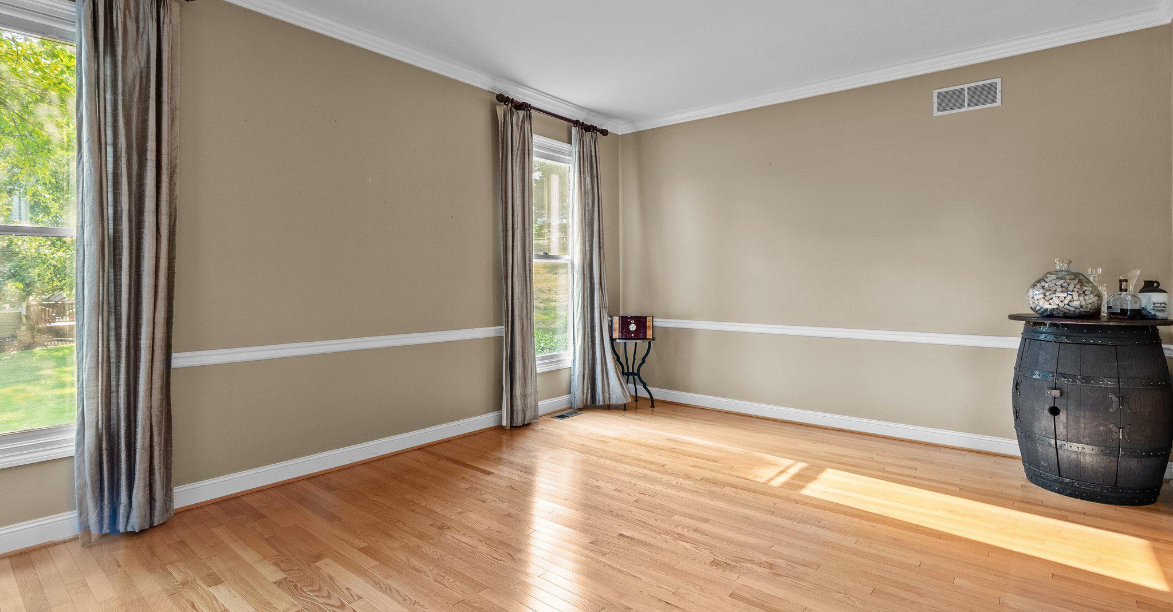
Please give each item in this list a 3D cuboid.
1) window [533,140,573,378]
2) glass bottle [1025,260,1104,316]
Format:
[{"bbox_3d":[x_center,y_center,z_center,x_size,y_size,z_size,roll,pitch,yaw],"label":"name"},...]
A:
[{"bbox_3d":[-0.332,-0.456,4.919,0.110,2.060,0.870,1,2,40],"label":"window"},{"bbox_3d":[2.798,-0.107,3.250,0.335,0.335,0.335,1,2,40],"label":"glass bottle"}]

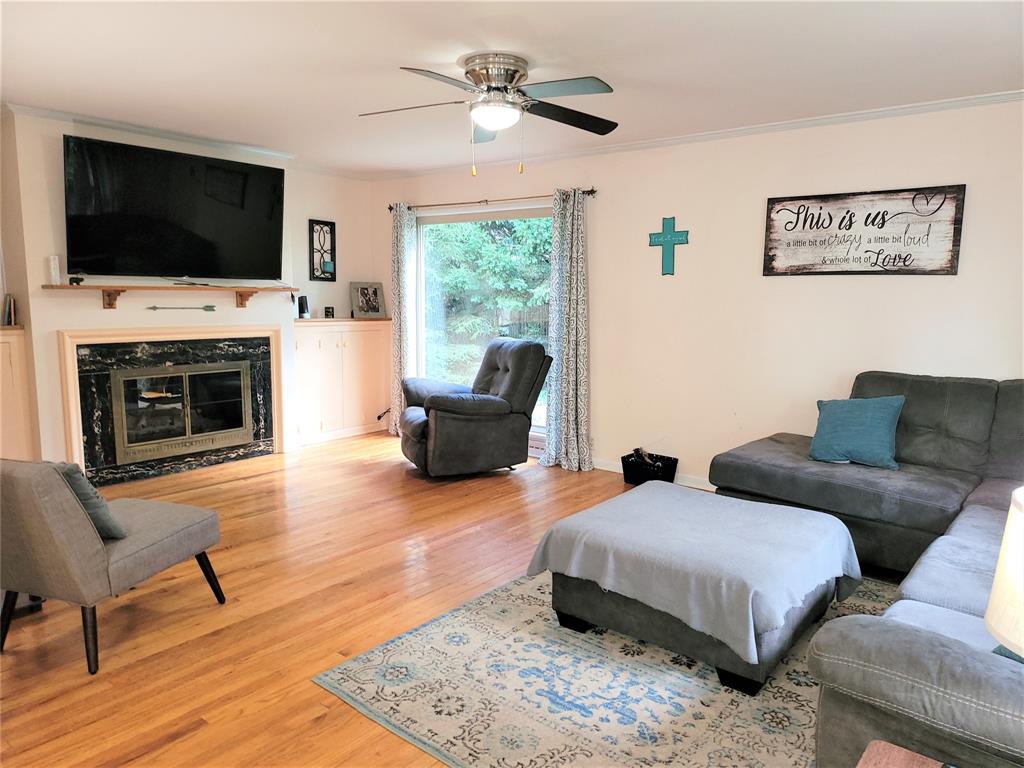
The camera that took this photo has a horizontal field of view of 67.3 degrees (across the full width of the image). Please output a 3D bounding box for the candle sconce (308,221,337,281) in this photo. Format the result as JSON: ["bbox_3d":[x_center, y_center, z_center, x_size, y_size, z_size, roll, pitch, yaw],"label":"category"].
[{"bbox_3d":[-1.677,-1.190,6.900,0.100,0.533,0.287,6,9,39],"label":"candle sconce"}]

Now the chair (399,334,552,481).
[{"bbox_3d":[-0.324,0.133,6.230,1.020,0.970,0.890,-2,8,-23],"label":"chair"}]

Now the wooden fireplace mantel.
[{"bbox_3d":[-2.384,-0.626,5.602,0.200,0.148,1.798,6,9,39],"label":"wooden fireplace mantel"}]

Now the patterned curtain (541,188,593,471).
[{"bbox_3d":[0.424,-0.419,5.938,0.430,2.132,0.130,6,9,39],"label":"patterned curtain"}]

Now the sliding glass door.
[{"bbox_3d":[-0.217,-0.569,6.583,1.783,1.934,0.120,6,9,39],"label":"sliding glass door"}]

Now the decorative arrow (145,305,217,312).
[{"bbox_3d":[-2.436,-0.558,5.683,0.020,0.050,0.542,6,9,39],"label":"decorative arrow"}]

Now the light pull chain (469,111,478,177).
[{"bbox_3d":[-0.181,-1.126,3.606,0.020,0.300,0.020,6,9,39],"label":"light pull chain"}]

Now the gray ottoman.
[{"bbox_3d":[0.779,0.783,3.242,0.950,0.440,0.950,6,9,39],"label":"gray ottoman"}]

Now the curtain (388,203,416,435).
[{"bbox_3d":[-1.007,-0.589,7.106,0.339,2.131,0.120,6,9,39],"label":"curtain"}]

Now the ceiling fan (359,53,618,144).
[{"bbox_3d":[-0.087,-1.346,3.612,1.390,0.330,1.360,6,9,39],"label":"ceiling fan"}]

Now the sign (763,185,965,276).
[{"bbox_3d":[2.061,-0.897,4.604,1.108,0.494,0.035,6,9,39],"label":"sign"}]

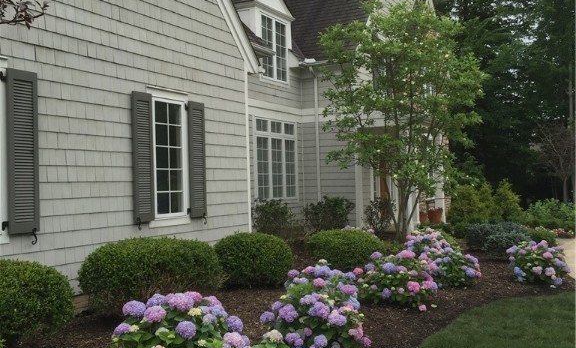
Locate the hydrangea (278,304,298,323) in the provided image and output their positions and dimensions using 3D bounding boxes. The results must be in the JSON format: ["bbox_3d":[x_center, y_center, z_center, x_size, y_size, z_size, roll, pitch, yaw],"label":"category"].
[{"bbox_3d":[0.004,1.149,5.300,0.160,0.140,0.150,-2,-1,0],"label":"hydrangea"}]

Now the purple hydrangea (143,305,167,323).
[{"bbox_3d":[-1.044,1.091,5.030,0.180,0.140,0.170,-2,-1,0],"label":"purple hydrangea"}]

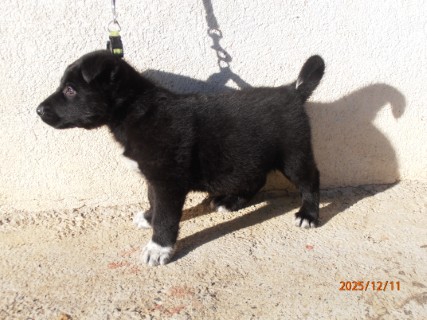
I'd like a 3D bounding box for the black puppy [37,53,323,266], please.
[{"bbox_3d":[-0.041,-0.025,1.141,0.464,0.328,0.168,-7,22,-19],"label":"black puppy"}]

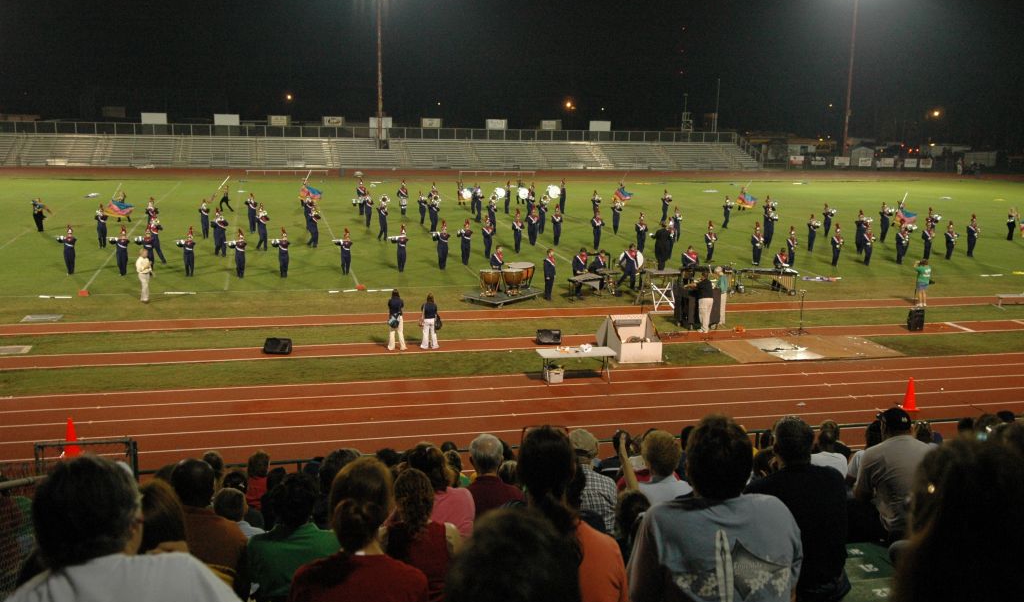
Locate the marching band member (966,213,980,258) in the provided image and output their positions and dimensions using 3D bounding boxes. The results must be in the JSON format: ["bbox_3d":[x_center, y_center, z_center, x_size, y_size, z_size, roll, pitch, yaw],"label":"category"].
[{"bbox_3d":[21.539,-3.036,44.934,0.500,1.980,0.450,-3,12,-21],"label":"marching band member"}]

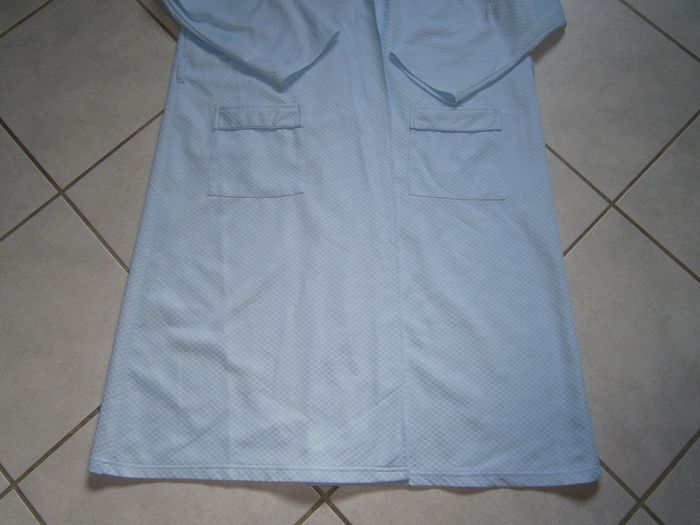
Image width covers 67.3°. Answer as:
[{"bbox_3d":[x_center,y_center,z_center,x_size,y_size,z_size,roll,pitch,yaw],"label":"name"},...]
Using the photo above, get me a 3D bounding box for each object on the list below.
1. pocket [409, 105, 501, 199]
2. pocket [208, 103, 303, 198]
[{"bbox_3d":[0.173,-0.180,0.858,0.154,0.018,0.162,2,76,1],"label":"pocket"},{"bbox_3d":[-0.152,-0.188,0.861,0.152,0.018,0.166,-1,76,0],"label":"pocket"}]

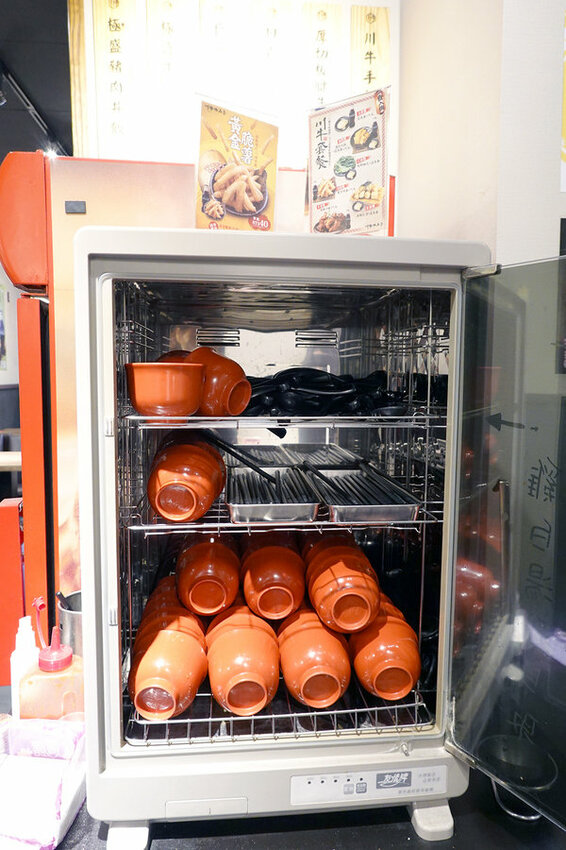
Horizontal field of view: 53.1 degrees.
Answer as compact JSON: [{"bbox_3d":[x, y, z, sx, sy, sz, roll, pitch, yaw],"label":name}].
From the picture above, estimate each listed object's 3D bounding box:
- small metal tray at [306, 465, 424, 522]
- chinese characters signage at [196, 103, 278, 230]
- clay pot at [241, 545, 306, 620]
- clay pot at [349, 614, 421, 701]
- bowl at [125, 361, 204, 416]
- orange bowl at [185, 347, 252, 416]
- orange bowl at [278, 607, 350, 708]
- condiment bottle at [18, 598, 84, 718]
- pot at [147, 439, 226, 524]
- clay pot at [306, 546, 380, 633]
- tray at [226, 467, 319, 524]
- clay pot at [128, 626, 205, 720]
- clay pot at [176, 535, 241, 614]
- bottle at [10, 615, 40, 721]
[{"bbox_3d":[0.109,0.105,0.863,0.127,0.029,0.252,0,5,-5],"label":"small metal tray"},{"bbox_3d":[-0.054,-0.309,0.718,0.116,0.165,0.020,-3,6,-33],"label":"chinese characters signage"},{"bbox_3d":[-0.012,0.254,0.869,0.100,0.100,0.078,1,12,-3],"label":"clay pot"},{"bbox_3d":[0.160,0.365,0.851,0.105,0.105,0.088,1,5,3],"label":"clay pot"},{"bbox_3d":[-0.150,-0.041,0.725,0.101,0.077,0.101,0,6,-6],"label":"bowl"},{"bbox_3d":[-0.088,-0.052,0.796,0.075,0.097,0.097,25,10,29],"label":"orange bowl"},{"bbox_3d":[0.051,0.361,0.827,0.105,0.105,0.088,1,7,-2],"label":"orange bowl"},{"bbox_3d":[-0.334,0.372,0.843,0.105,0.228,0.098,-1,5,-18],"label":"condiment bottle"},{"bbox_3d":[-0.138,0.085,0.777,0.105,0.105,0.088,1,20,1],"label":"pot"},{"bbox_3d":[0.089,0.243,0.785,0.100,0.100,0.078,1,4,-3],"label":"clay pot"},{"bbox_3d":[-0.026,0.102,0.868,0.124,0.028,0.283,0,6,-6],"label":"tray"},{"bbox_3d":[-0.157,0.335,0.743,0.100,0.100,0.078,1,16,3],"label":"clay pot"},{"bbox_3d":[-0.115,0.248,0.871,0.100,0.100,0.078,0,7,-7],"label":"clay pot"},{"bbox_3d":[-0.412,0.393,0.912,0.050,0.172,0.050,1,5,0],"label":"bottle"}]

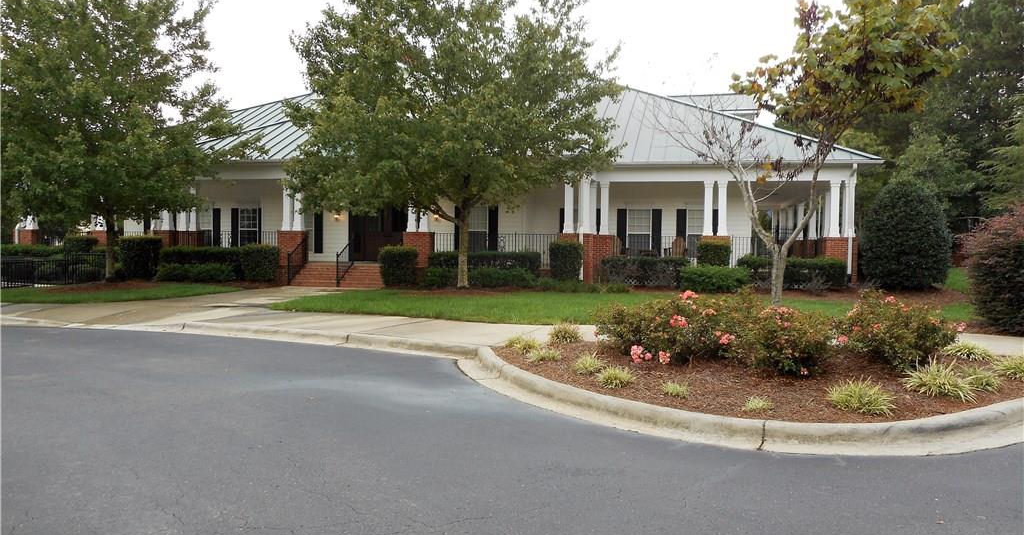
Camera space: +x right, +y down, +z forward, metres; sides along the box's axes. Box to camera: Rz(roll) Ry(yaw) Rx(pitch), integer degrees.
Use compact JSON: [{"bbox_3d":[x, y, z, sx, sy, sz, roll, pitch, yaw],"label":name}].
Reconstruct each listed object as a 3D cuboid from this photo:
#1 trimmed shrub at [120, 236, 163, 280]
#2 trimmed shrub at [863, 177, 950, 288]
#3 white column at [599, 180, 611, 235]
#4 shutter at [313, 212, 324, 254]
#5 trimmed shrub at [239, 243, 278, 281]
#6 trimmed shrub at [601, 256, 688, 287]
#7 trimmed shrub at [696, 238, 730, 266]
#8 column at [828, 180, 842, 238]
[{"bbox_3d":[-13.433,-0.326,26.800,1.050,1.570,1.000,1,2,13],"label":"trimmed shrub"},{"bbox_3d":[11.704,-1.027,21.930,2.600,3.280,2.500,1,1,12],"label":"trimmed shrub"},{"bbox_3d":[3.271,-2.083,26.058,0.323,1.879,0.323,1,2,11],"label":"white column"},{"bbox_3d":[-8.090,-1.534,30.906,0.394,1.879,0.051,1,2,11],"label":"shutter"},{"bbox_3d":[-8.644,-0.134,25.254,1.000,1.290,0.950,1,1,12],"label":"trimmed shrub"},{"bbox_3d":[4.343,0.131,24.139,2.727,0.899,1.111,1,2,11],"label":"trimmed shrub"},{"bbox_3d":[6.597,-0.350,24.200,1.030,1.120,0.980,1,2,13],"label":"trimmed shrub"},{"bbox_3d":[10.287,-1.874,23.505,0.320,1.780,0.320,1,1,12],"label":"column"}]

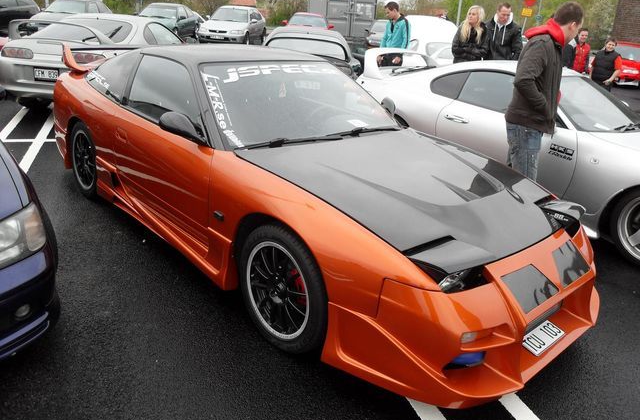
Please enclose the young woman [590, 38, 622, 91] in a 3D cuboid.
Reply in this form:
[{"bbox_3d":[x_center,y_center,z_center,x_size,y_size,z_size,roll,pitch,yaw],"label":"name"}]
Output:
[{"bbox_3d":[4.459,-1.884,8.200,0.520,1.600,0.340,16,22,30],"label":"young woman"}]

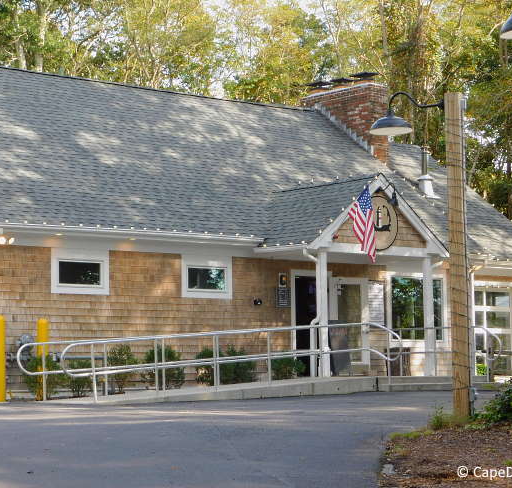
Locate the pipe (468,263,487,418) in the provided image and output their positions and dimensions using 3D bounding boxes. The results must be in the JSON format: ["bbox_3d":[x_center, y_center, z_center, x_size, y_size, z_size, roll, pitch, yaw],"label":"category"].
[{"bbox_3d":[4.885,1.764,32.745,0.100,2.780,0.460,4,-7,-41],"label":"pipe"}]

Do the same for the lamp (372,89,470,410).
[{"bbox_3d":[1.597,0.082,14.631,0.921,3.114,0.410,-2,-5,18],"label":"lamp"}]

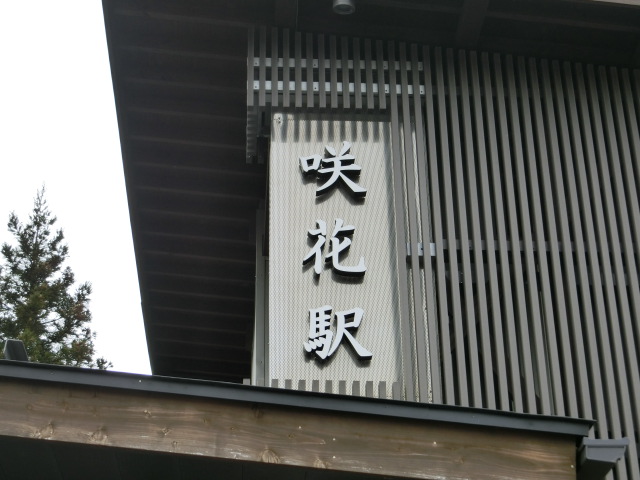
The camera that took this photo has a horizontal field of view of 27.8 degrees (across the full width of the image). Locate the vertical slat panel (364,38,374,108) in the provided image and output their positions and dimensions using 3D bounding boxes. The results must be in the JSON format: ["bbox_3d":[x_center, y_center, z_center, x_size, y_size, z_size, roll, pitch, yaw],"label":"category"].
[{"bbox_3d":[0.269,-0.899,7.102,0.035,0.487,0.049,1,-31,-3],"label":"vertical slat panel"}]

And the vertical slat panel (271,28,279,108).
[{"bbox_3d":[-0.247,-0.936,7.090,0.035,0.545,0.049,1,-31,-3],"label":"vertical slat panel"}]

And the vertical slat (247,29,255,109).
[{"bbox_3d":[-0.382,-0.948,7.154,0.035,0.538,0.042,1,-29,-3],"label":"vertical slat"}]

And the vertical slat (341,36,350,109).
[{"bbox_3d":[0.141,-0.919,7.174,0.035,0.490,0.042,1,-29,-3],"label":"vertical slat"}]

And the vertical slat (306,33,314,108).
[{"bbox_3d":[-0.057,-0.930,7.167,0.035,0.507,0.042,1,-29,-3],"label":"vertical slat"}]

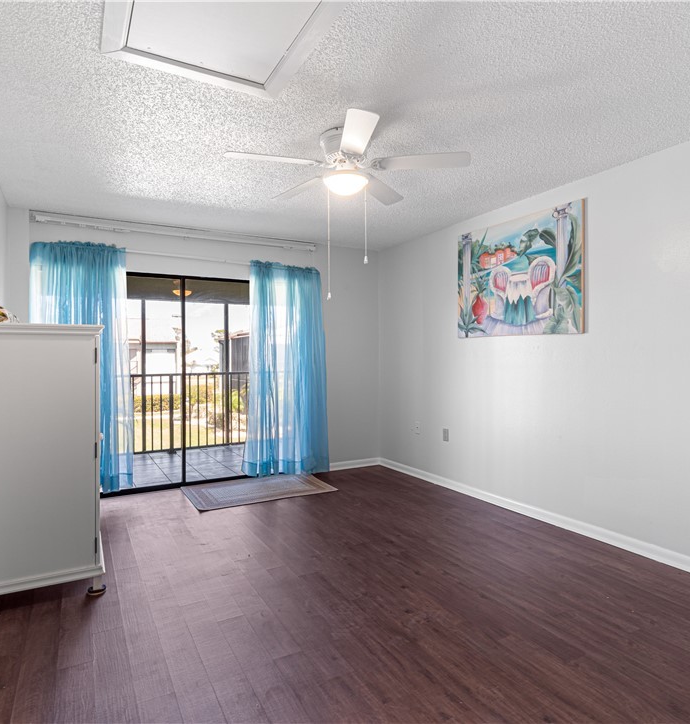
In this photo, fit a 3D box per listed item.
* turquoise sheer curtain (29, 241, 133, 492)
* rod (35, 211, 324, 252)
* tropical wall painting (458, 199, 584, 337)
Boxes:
[{"bbox_3d":[-2.202,0.086,3.814,0.756,2.096,0.120,0,0,-27],"label":"turquoise sheer curtain"},{"bbox_3d":[-1.425,-1.192,4.233,2.508,0.090,0.075,0,0,-27],"label":"rod"},{"bbox_3d":[1.329,-0.673,3.599,0.030,0.930,1.170,0,0,-31],"label":"tropical wall painting"}]

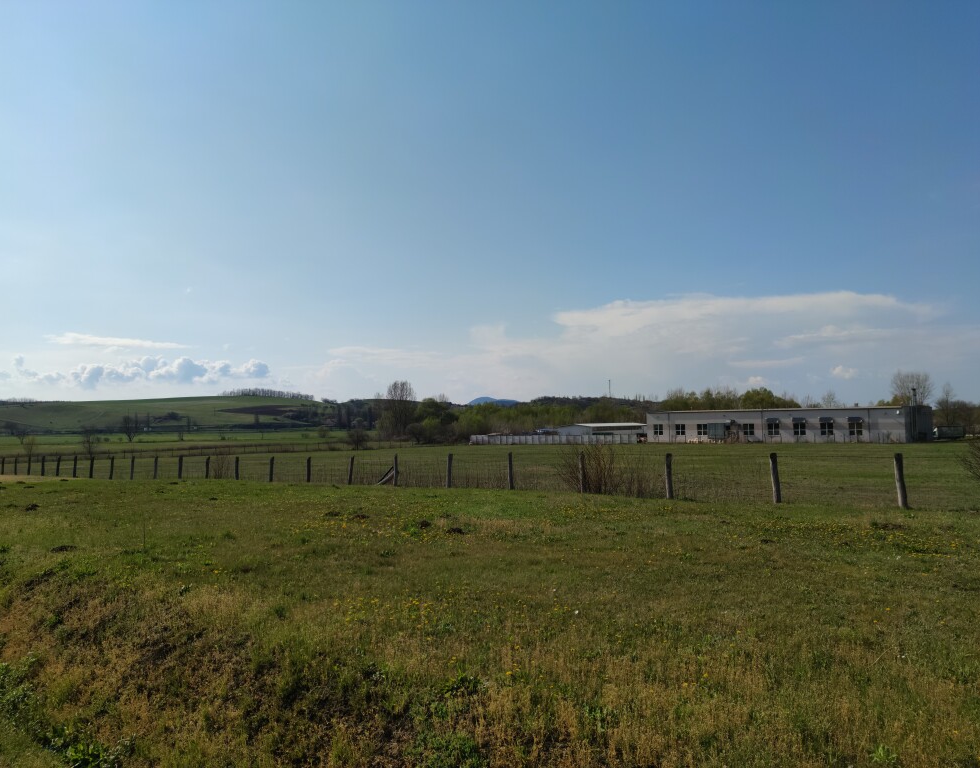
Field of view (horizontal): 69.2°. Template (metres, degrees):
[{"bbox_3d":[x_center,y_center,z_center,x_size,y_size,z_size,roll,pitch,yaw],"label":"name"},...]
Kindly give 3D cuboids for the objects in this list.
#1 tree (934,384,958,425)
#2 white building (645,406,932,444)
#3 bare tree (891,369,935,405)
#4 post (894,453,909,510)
[{"bbox_3d":[96.444,5.704,150.000,5.070,12.042,5.070,-3,-5,33],"label":"tree"},{"bbox_3d":[43.758,6.108,104.950,34.142,4.800,21.500,-3,-5,39],"label":"white building"},{"bbox_3d":[92.236,4.585,155.000,9.606,15.063,9.606,-2,-5,31],"label":"bare tree"},{"bbox_3d":[9.902,2.354,17.100,0.165,1.400,0.165,-8,-5,29],"label":"post"}]

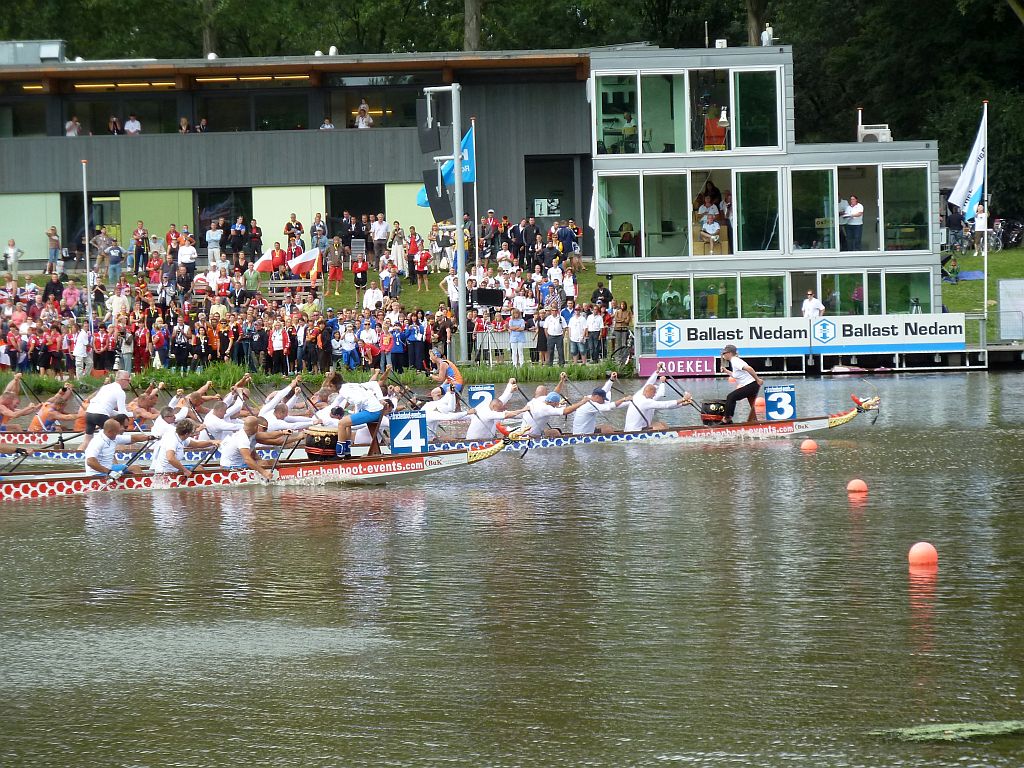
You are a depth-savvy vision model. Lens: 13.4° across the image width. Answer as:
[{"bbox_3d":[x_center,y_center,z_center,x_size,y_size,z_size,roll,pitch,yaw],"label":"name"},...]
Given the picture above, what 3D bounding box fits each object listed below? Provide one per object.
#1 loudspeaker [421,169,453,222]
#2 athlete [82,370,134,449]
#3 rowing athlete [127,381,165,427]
[{"bbox_3d":[-2.205,-5.670,131.000,0.580,1.550,0.600,-15,1,0],"label":"loudspeaker"},{"bbox_3d":[-6.245,0.487,67.300,0.820,1.400,0.580,-1,1,2],"label":"athlete"},{"bbox_3d":[-6.791,0.492,80.800,0.880,1.060,0.580,-2,1,0],"label":"rowing athlete"}]

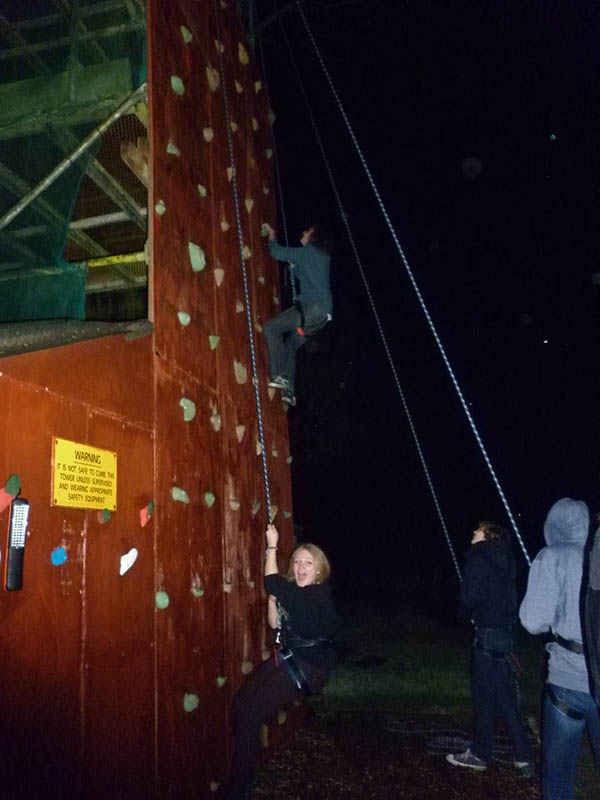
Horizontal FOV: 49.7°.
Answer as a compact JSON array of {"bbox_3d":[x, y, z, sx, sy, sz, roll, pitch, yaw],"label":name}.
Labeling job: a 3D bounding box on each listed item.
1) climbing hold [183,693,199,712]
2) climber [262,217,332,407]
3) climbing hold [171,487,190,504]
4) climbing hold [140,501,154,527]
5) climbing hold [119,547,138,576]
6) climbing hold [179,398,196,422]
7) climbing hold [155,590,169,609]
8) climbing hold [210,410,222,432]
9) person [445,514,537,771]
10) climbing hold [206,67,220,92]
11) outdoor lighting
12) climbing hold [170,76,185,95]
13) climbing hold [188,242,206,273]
[{"bbox_3d":[-0.618,1.708,3.653,0.065,0.100,0.135,-6,-13,11],"label":"climbing hold"},{"bbox_3d":[-0.030,-0.695,5.419,0.520,1.500,0.520,-7,-14,13],"label":"climber"},{"bbox_3d":[-0.705,0.563,3.815,0.070,0.100,0.175,-6,-13,11],"label":"climbing hold"},{"bbox_3d":[-0.797,0.593,3.383,0.055,0.135,0.110,-6,-13,11],"label":"climbing hold"},{"bbox_3d":[-0.684,0.644,2.583,0.045,0.112,0.078,-7,-14,13],"label":"climbing hold"},{"bbox_3d":[-0.706,0.060,4.059,0.075,0.155,0.150,-6,-13,11],"label":"climbing hold"},{"bbox_3d":[-0.607,0.874,2.836,0.035,0.072,0.075,-7,-14,13],"label":"climbing hold"},{"bbox_3d":[-0.592,0.152,4.591,0.065,0.145,0.130,-6,-13,11],"label":"climbing hold"},{"bbox_3d":[1.334,1.685,4.510,0.520,1.640,0.480,-11,-17,36],"label":"person"},{"bbox_3d":[-0.720,-2.668,5.388,0.085,0.200,0.170,-6,-13,11],"label":"climbing hold"},{"bbox_3d":[-0.816,0.414,1.865,0.052,0.265,0.035,7,-17,-38],"label":"outdoor lighting"},{"bbox_3d":[-0.706,-1.811,3.727,0.040,0.065,0.100,-7,-14,13],"label":"climbing hold"},{"bbox_3d":[-0.589,-0.819,3.717,0.050,0.115,0.135,-7,-14,13],"label":"climbing hold"}]

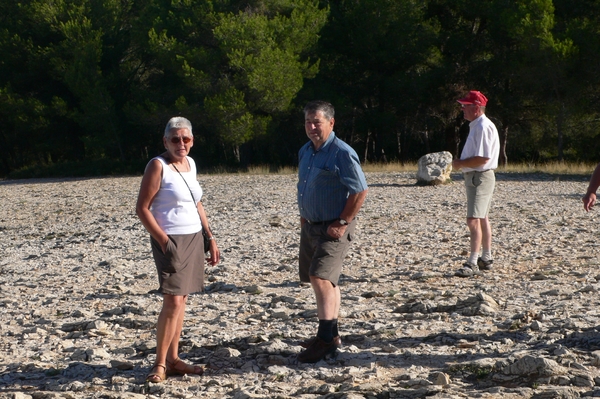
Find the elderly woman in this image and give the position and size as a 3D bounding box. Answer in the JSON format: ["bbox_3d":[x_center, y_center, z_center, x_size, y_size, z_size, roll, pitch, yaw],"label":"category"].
[{"bbox_3d":[-0.770,0.307,9.600,0.520,1.640,0.380,-2,5,-30],"label":"elderly woman"}]

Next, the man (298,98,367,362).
[{"bbox_3d":[0.221,0.211,10.300,0.530,1.740,0.420,4,5,43],"label":"man"}]

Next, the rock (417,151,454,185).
[{"bbox_3d":[2.334,-0.555,26.300,0.620,0.570,0.520,0,4,0],"label":"rock"}]

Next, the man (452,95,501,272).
[{"bbox_3d":[1.700,-0.159,14.600,0.460,1.750,0.500,0,4,-5],"label":"man"}]

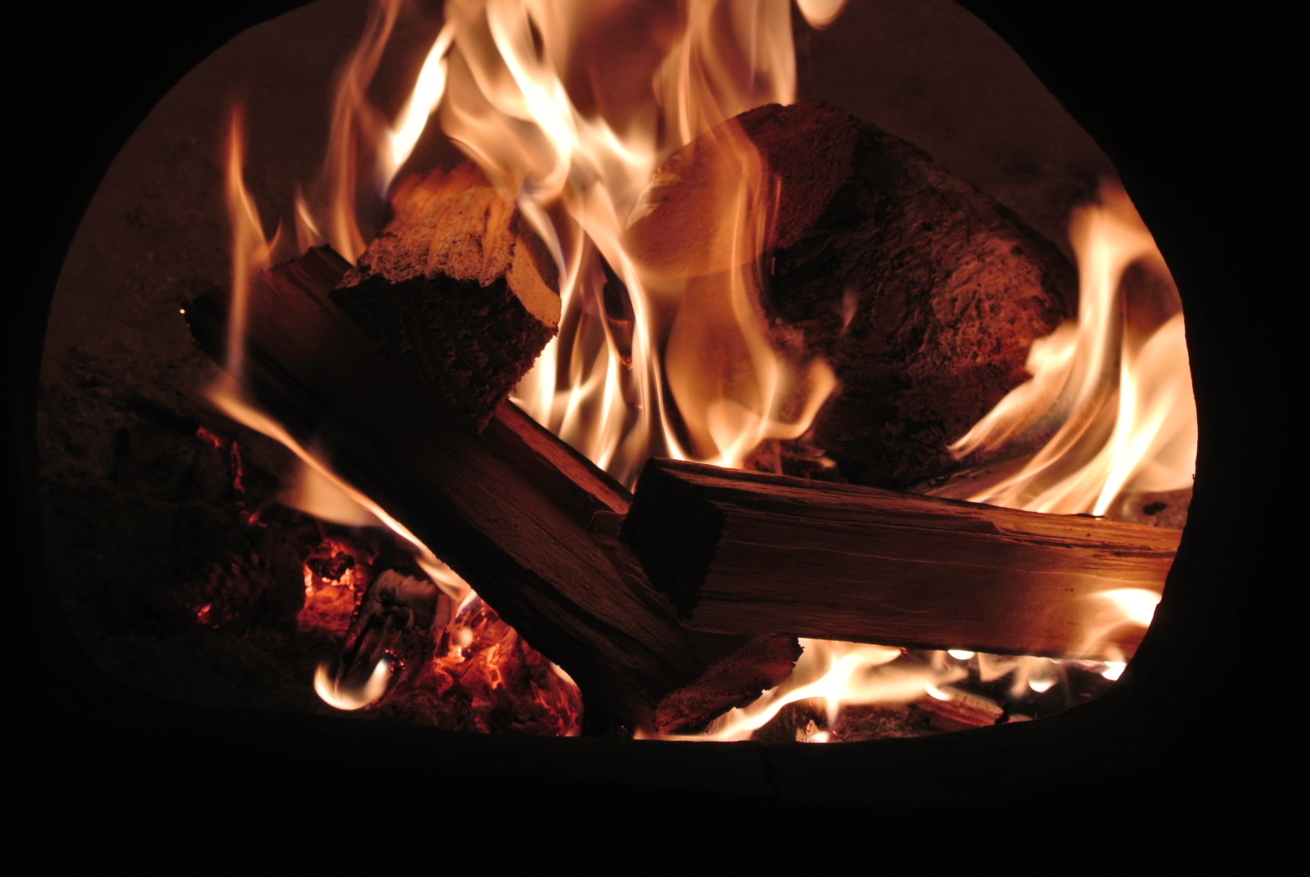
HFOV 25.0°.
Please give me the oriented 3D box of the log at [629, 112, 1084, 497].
[{"bbox_3d":[0.090,-0.069,1.372,0.119,0.151,0.095,-7,47,56],"label":"log"}]

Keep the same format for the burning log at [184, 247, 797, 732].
[{"bbox_3d":[-0.073,0.013,1.202,0.065,0.041,0.298,-34,50,-23],"label":"burning log"}]

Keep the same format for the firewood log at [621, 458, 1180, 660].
[{"bbox_3d":[0.128,0.056,1.256,0.315,0.051,0.054,7,19,-39],"label":"firewood log"}]

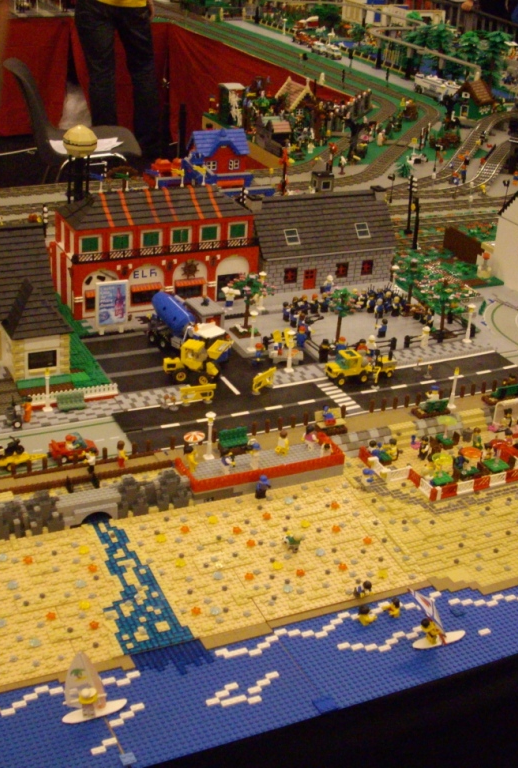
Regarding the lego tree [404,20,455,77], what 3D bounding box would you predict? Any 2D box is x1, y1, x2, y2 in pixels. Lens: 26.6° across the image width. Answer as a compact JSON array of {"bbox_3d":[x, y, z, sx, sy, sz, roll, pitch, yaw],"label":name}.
[{"bbox_3d":[0.778,-1.488,4.881,0.225,0.230,0.200,-9,29,-24],"label":"lego tree"}]

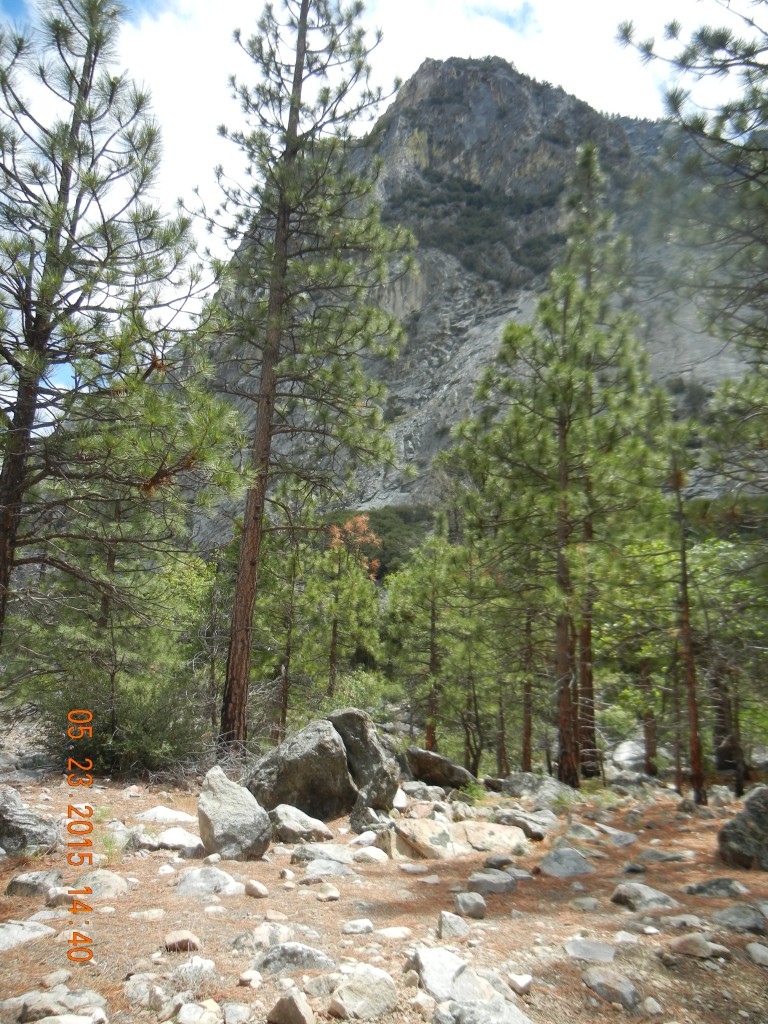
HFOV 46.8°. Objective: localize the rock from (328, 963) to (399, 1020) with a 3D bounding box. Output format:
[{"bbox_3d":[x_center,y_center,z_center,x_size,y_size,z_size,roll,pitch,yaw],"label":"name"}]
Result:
[{"bbox_3d":[-0.108,2.519,4.662,0.368,0.233,0.294,2,-15,0],"label":"rock"}]

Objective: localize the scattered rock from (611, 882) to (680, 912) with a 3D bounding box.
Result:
[{"bbox_3d":[1.897,2.775,6.413,0.491,0.160,0.319,2,-15,0],"label":"scattered rock"}]

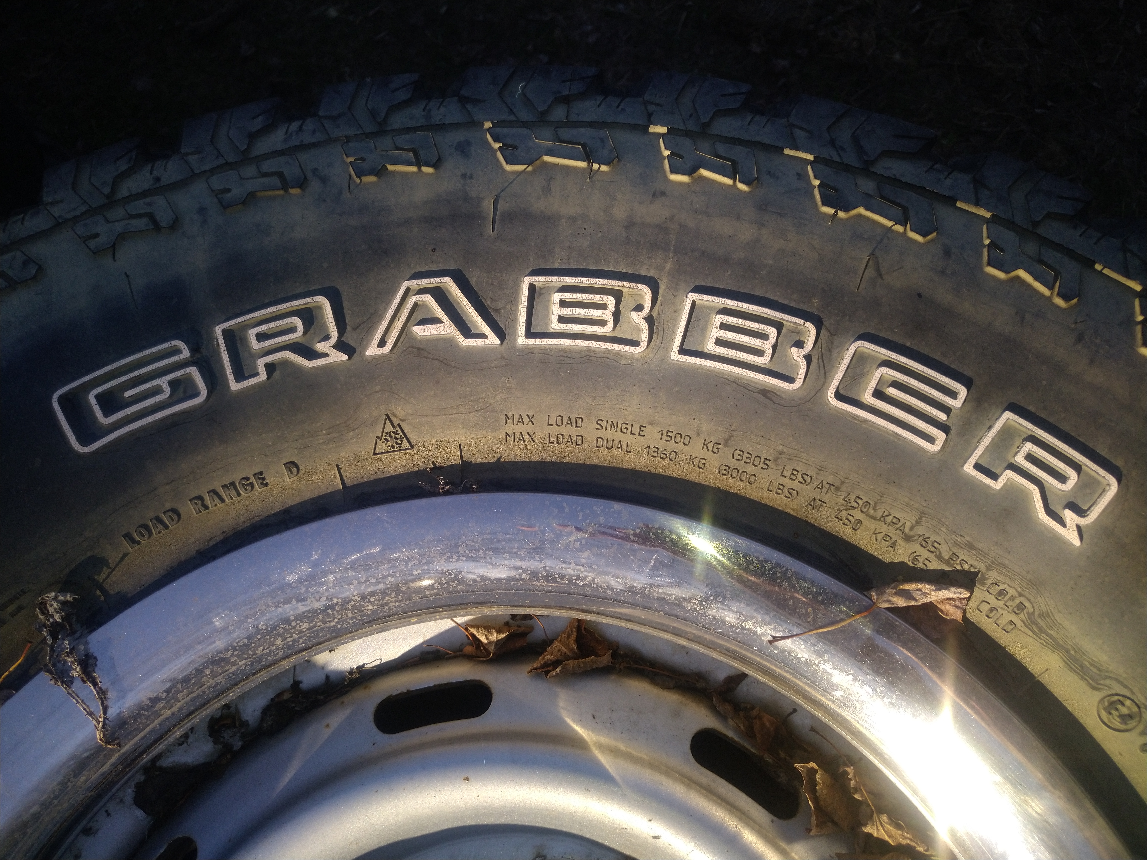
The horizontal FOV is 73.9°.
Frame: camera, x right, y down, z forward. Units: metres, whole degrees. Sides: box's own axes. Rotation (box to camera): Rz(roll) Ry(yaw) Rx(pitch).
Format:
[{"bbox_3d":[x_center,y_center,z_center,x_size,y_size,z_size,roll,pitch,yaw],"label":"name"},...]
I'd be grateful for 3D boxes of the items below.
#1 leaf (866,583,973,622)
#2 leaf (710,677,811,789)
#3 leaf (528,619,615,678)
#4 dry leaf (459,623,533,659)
[{"bbox_3d":[0.108,0.052,0.240,0.032,0.012,0.011,10,72,5],"label":"leaf"},{"bbox_3d":[0.071,0.109,0.280,0.015,0.022,0.043,-37,74,-11],"label":"leaf"},{"bbox_3d":[-0.002,0.082,0.287,0.033,0.026,0.019,-11,71,-2],"label":"leaf"},{"bbox_3d":[-0.030,0.081,0.290,0.029,0.020,0.012,1,71,2],"label":"dry leaf"}]

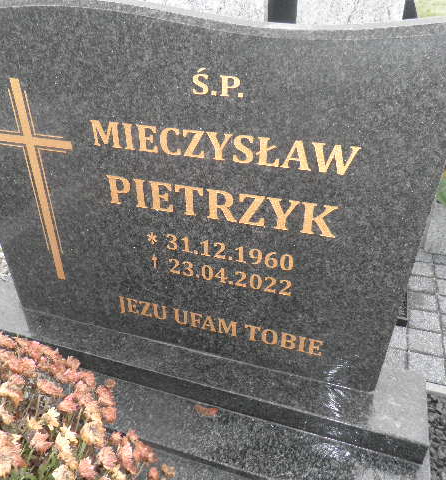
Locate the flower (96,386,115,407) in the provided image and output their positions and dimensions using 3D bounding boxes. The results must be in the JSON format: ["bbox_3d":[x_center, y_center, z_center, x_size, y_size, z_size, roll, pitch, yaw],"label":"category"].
[{"bbox_3d":[-0.172,0.229,0.650,0.027,0.023,0.027,-14,33,-19],"label":"flower"}]

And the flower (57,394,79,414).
[{"bbox_3d":[-0.209,0.222,0.600,0.028,0.021,0.028,-17,35,-24],"label":"flower"}]

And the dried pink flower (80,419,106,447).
[{"bbox_3d":[-0.171,0.253,0.580,0.032,0.025,0.031,-16,34,-22],"label":"dried pink flower"}]

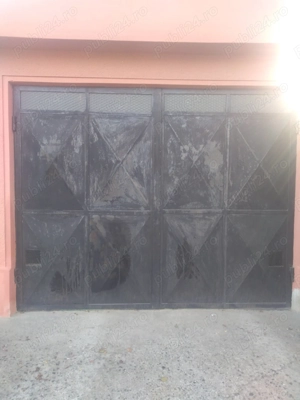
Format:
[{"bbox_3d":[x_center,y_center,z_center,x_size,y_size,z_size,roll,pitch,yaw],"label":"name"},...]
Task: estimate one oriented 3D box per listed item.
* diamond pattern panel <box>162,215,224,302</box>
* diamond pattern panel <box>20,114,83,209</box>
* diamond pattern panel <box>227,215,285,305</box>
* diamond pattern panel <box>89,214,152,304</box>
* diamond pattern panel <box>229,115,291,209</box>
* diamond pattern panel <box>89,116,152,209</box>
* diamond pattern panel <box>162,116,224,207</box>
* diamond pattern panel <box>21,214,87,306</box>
[{"bbox_3d":[0.495,0.694,3.488,0.700,1.055,0.040,0,3,-2],"label":"diamond pattern panel"},{"bbox_3d":[-1.098,-0.430,3.387,0.715,1.100,0.040,0,3,-2],"label":"diamond pattern panel"},{"bbox_3d":[1.246,0.687,3.512,0.710,1.039,0.040,0,3,-2],"label":"diamond pattern panel"},{"bbox_3d":[-0.339,0.689,3.461,0.735,1.047,0.040,0,3,-2],"label":"diamond pattern panel"},{"bbox_3d":[1.263,-0.440,3.462,0.723,1.078,0.040,0,3,-2],"label":"diamond pattern panel"},{"bbox_3d":[-0.334,-0.422,3.412,0.725,1.040,0.040,0,3,-2],"label":"diamond pattern panel"},{"bbox_3d":[0.510,-0.426,3.439,0.690,1.048,0.040,0,3,-2],"label":"diamond pattern panel"},{"bbox_3d":[-1.114,0.696,3.436,0.725,1.063,0.040,0,3,-2],"label":"diamond pattern panel"}]

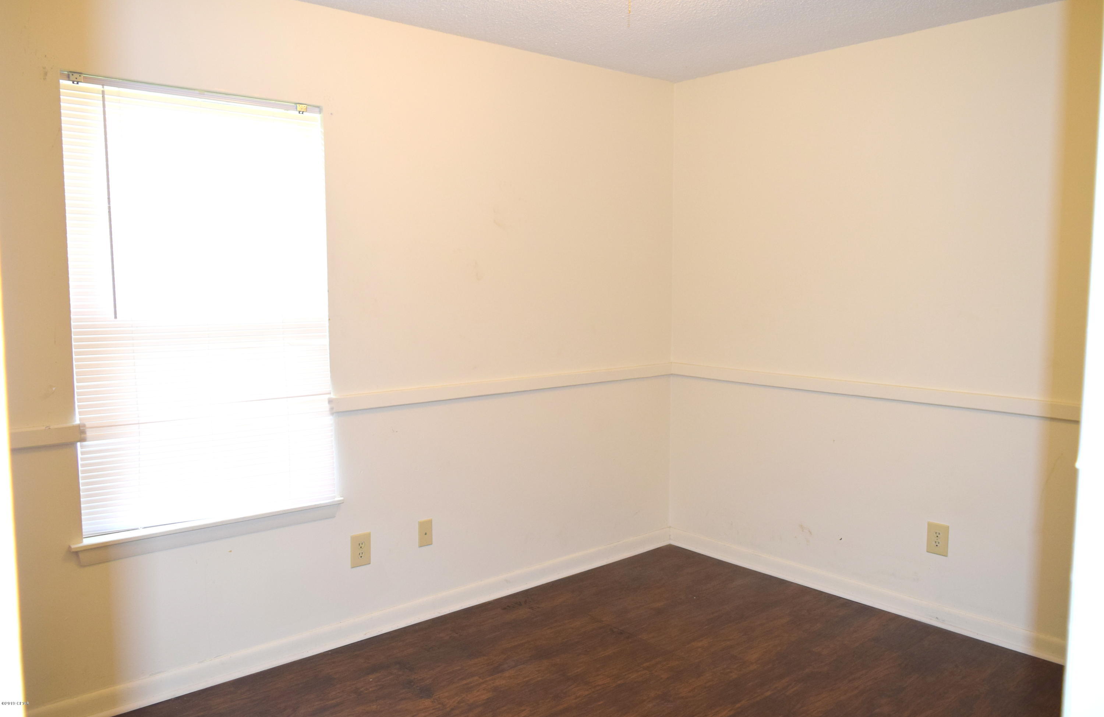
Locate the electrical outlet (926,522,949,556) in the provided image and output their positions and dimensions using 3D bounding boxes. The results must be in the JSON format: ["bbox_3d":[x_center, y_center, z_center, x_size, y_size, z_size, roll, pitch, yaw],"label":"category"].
[{"bbox_3d":[1.613,0.753,3.457,0.008,0.133,0.088,-5,8,-42],"label":"electrical outlet"}]

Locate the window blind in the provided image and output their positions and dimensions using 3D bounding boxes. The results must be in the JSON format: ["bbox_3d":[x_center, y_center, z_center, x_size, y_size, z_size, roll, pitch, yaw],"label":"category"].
[{"bbox_3d":[-1.196,-0.172,2.901,0.860,1.480,0.030,-5,7,-40],"label":"window blind"}]

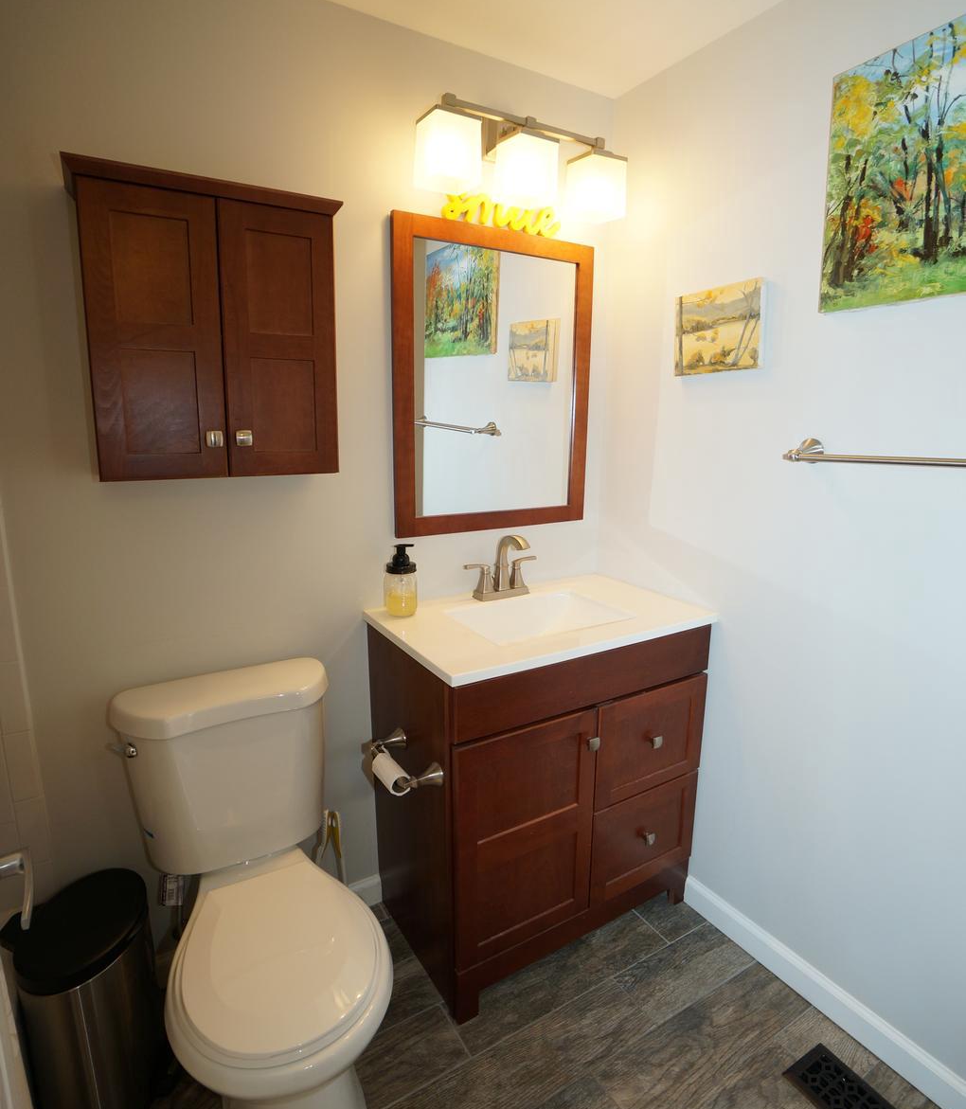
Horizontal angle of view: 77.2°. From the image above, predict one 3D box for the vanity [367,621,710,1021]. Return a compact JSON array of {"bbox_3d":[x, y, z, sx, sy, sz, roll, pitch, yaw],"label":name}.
[{"bbox_3d":[0.147,0.589,1.630,0.750,0.850,0.466,-7,14,-31],"label":"vanity"}]

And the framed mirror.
[{"bbox_3d":[0.042,-0.449,1.601,0.611,0.767,0.022,-7,14,-31],"label":"framed mirror"}]

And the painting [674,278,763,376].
[{"bbox_3d":[0.558,-0.536,1.445,0.030,0.200,0.247,-7,14,-31],"label":"painting"}]

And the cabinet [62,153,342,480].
[{"bbox_3d":[-0.518,-0.417,1.165,0.462,0.522,0.178,-7,14,-31],"label":"cabinet"}]

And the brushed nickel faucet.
[{"bbox_3d":[0.077,0.037,1.637,0.225,0.177,0.142,-7,14,-31],"label":"brushed nickel faucet"}]

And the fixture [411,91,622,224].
[{"bbox_3d":[0.087,-0.923,1.438,0.530,0.190,0.182,-7,14,-31],"label":"fixture"}]

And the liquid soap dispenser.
[{"bbox_3d":[-0.203,0.062,1.511,0.083,0.176,0.081,-3,13,-16],"label":"liquid soap dispenser"}]

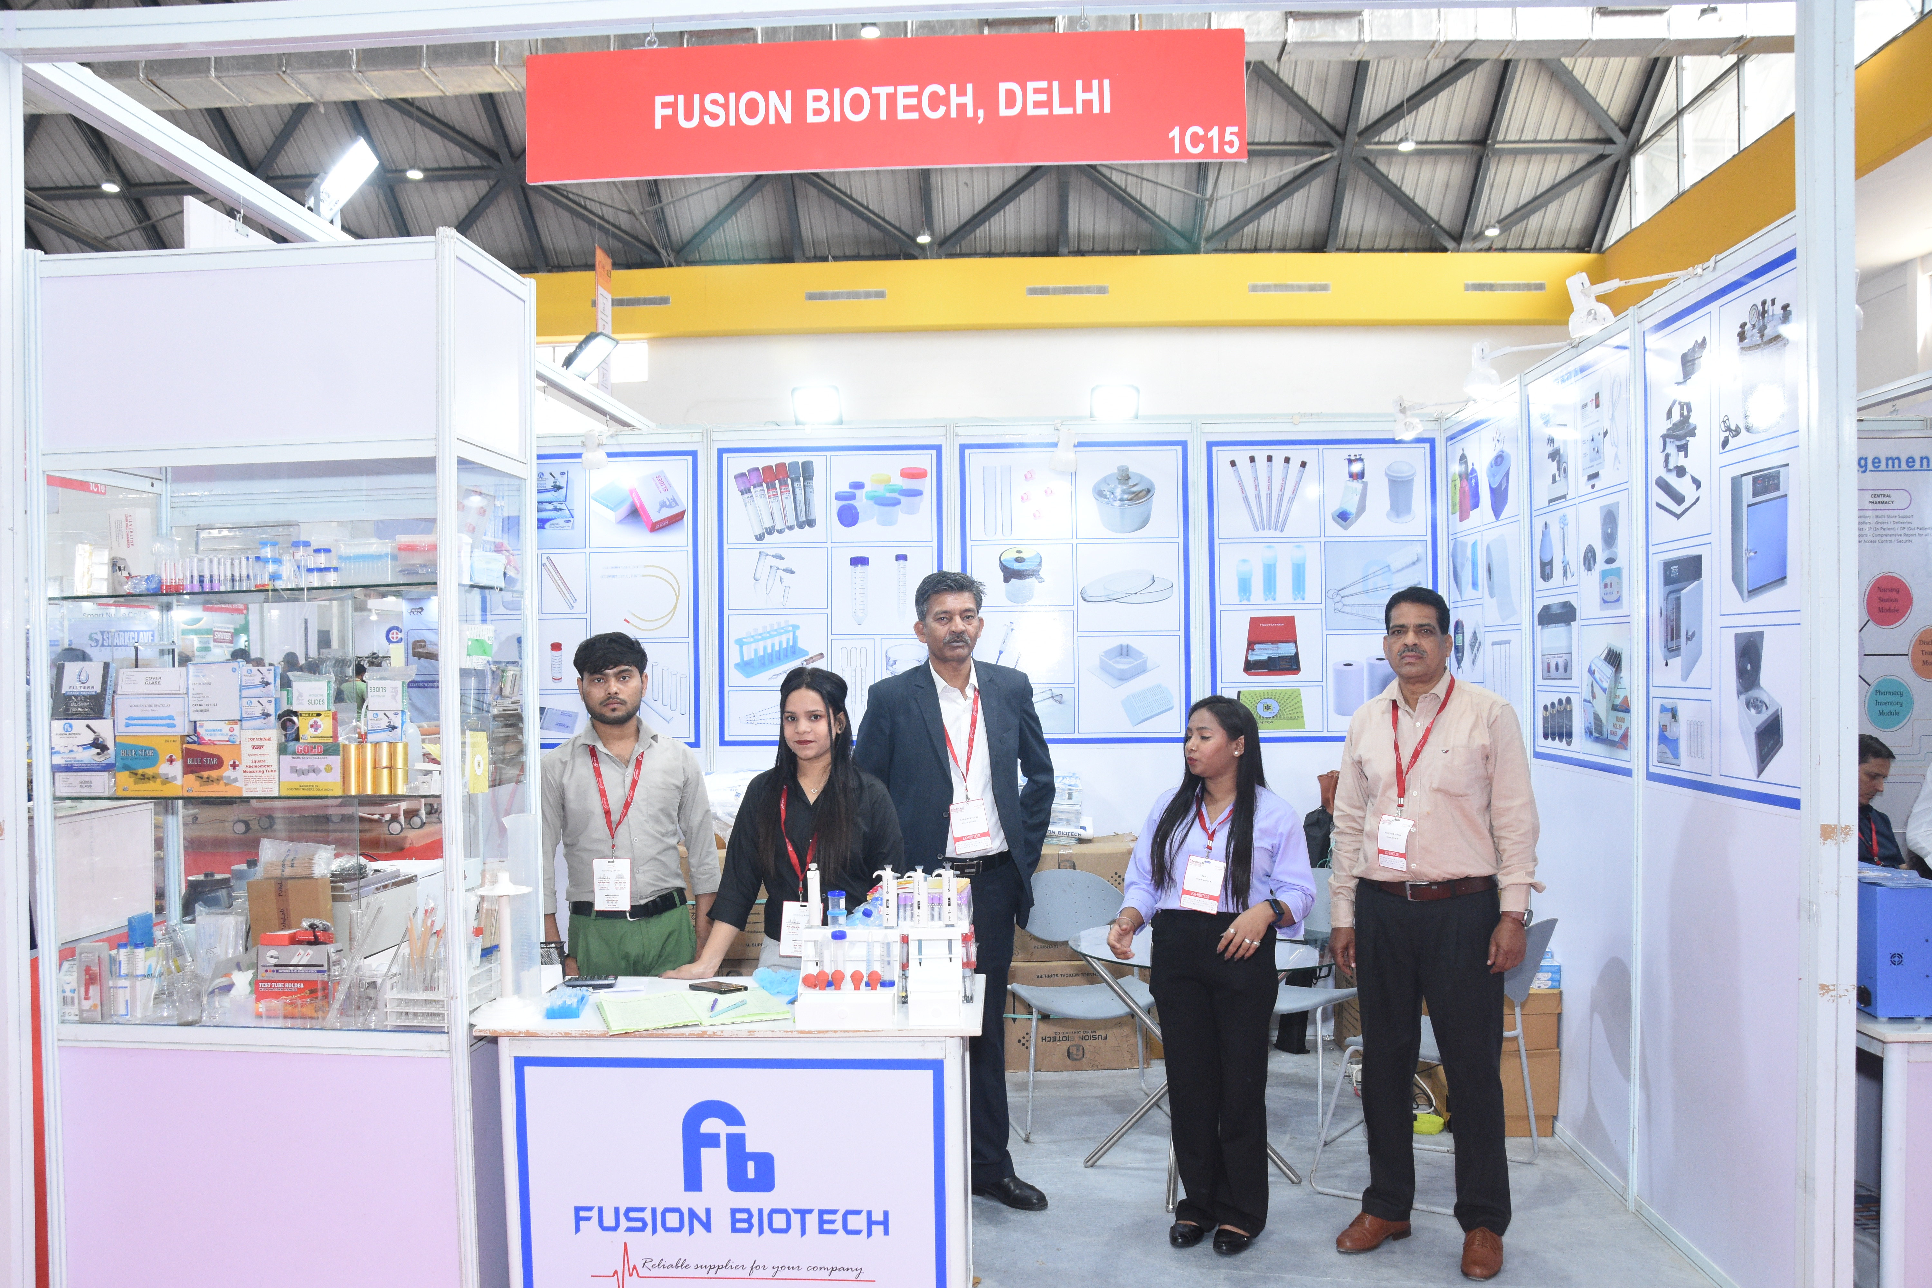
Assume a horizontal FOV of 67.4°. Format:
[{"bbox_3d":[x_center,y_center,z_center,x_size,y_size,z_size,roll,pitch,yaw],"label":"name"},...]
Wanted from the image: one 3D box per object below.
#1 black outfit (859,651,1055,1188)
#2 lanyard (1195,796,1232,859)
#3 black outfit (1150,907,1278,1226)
[{"bbox_3d":[-0.036,0.787,4.080,0.550,1.470,0.310,0,0,-12],"label":"black outfit"},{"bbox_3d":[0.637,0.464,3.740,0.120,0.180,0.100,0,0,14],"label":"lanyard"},{"bbox_3d":[0.640,1.100,3.740,0.340,0.860,0.270,-1,0,11],"label":"black outfit"}]

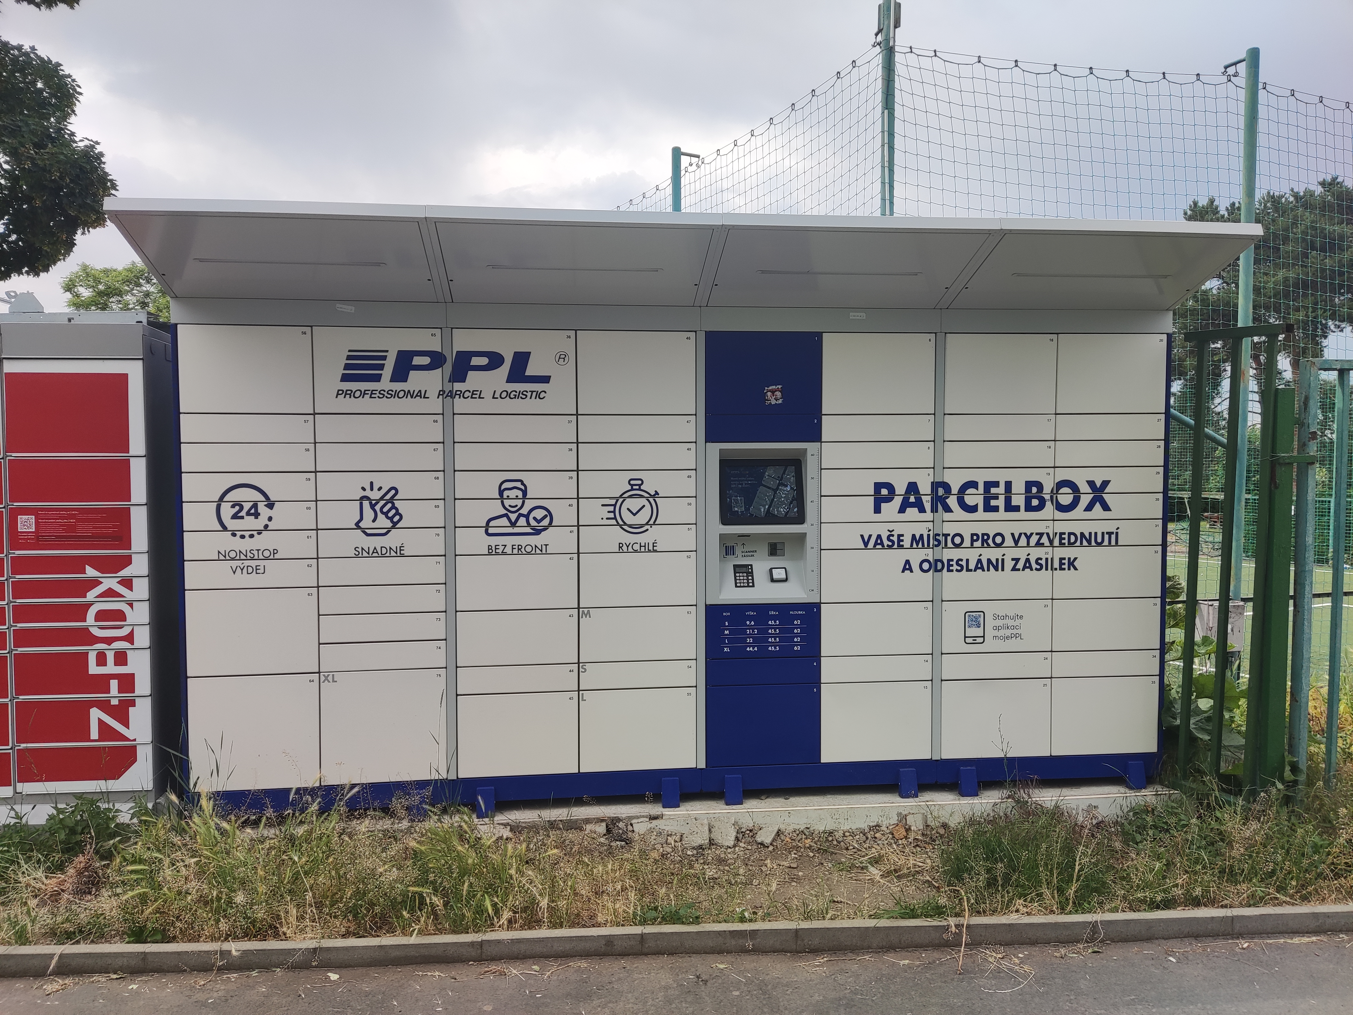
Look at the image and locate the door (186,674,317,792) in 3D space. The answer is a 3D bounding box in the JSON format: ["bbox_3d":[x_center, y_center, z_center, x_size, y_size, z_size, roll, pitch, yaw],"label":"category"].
[{"bbox_3d":[-1.700,0.905,3.968,0.491,0.456,0.022,-1,3,-7],"label":"door"}]

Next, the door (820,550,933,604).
[{"bbox_3d":[0.873,0.297,4.263,0.492,0.225,0.025,-1,3,-6],"label":"door"}]

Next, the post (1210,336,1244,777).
[{"bbox_3d":[2.391,0.249,4.253,0.036,1.957,0.036,-2,5,-41],"label":"post"}]

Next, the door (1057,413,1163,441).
[{"bbox_3d":[1.917,-0.353,4.346,0.494,0.111,0.025,-1,3,-7],"label":"door"}]

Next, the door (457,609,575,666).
[{"bbox_3d":[-0.660,0.541,4.083,0.498,0.227,0.025,-1,3,-6],"label":"door"}]

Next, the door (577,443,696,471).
[{"bbox_3d":[-0.165,-0.215,4.119,0.492,0.109,0.025,-1,3,-6],"label":"door"}]

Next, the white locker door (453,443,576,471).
[{"bbox_3d":[-0.662,-0.209,4.051,0.494,0.111,0.025,-1,3,-7],"label":"white locker door"}]

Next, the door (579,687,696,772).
[{"bbox_3d":[-0.162,0.946,4.172,0.494,0.343,0.025,-1,3,-7],"label":"door"}]

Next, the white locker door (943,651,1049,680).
[{"bbox_3d":[1.421,0.702,4.345,0.493,0.109,0.025,-1,3,-6],"label":"white locker door"}]

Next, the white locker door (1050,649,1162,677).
[{"bbox_3d":[1.921,0.698,4.403,0.494,0.111,0.025,-1,3,-7],"label":"white locker door"}]

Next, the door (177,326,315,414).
[{"bbox_3d":[-1.710,-0.549,3.910,0.494,0.340,0.025,-1,3,-7],"label":"door"}]

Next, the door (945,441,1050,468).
[{"bbox_3d":[1.407,-0.230,4.263,0.491,0.107,0.022,-1,3,-7],"label":"door"}]

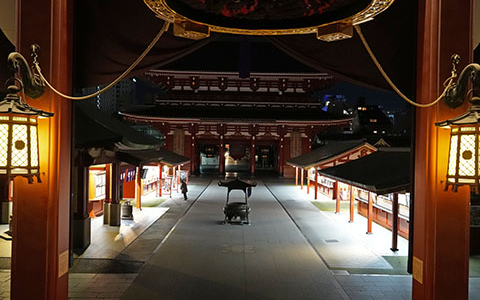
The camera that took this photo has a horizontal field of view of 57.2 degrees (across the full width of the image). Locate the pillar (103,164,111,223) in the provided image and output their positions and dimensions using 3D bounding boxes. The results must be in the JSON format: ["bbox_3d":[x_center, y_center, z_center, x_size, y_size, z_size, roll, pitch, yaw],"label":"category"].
[{"bbox_3d":[-7.811,2.511,25.991,0.460,3.700,0.460,1,0,0],"label":"pillar"}]

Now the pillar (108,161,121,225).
[{"bbox_3d":[-7.210,2.475,25.491,0.480,3.800,0.480,1,0,0],"label":"pillar"}]

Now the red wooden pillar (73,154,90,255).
[{"bbox_3d":[-7.207,2.366,19.990,0.520,4.050,0.520,1,0,0],"label":"red wooden pillar"}]

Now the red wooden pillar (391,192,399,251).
[{"bbox_3d":[7.279,3.318,20.793,0.240,2.750,0.240,1,0,0],"label":"red wooden pillar"}]

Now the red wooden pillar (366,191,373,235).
[{"bbox_3d":[7.308,3.357,24.793,0.230,2.650,0.230,1,0,0],"label":"red wooden pillar"}]

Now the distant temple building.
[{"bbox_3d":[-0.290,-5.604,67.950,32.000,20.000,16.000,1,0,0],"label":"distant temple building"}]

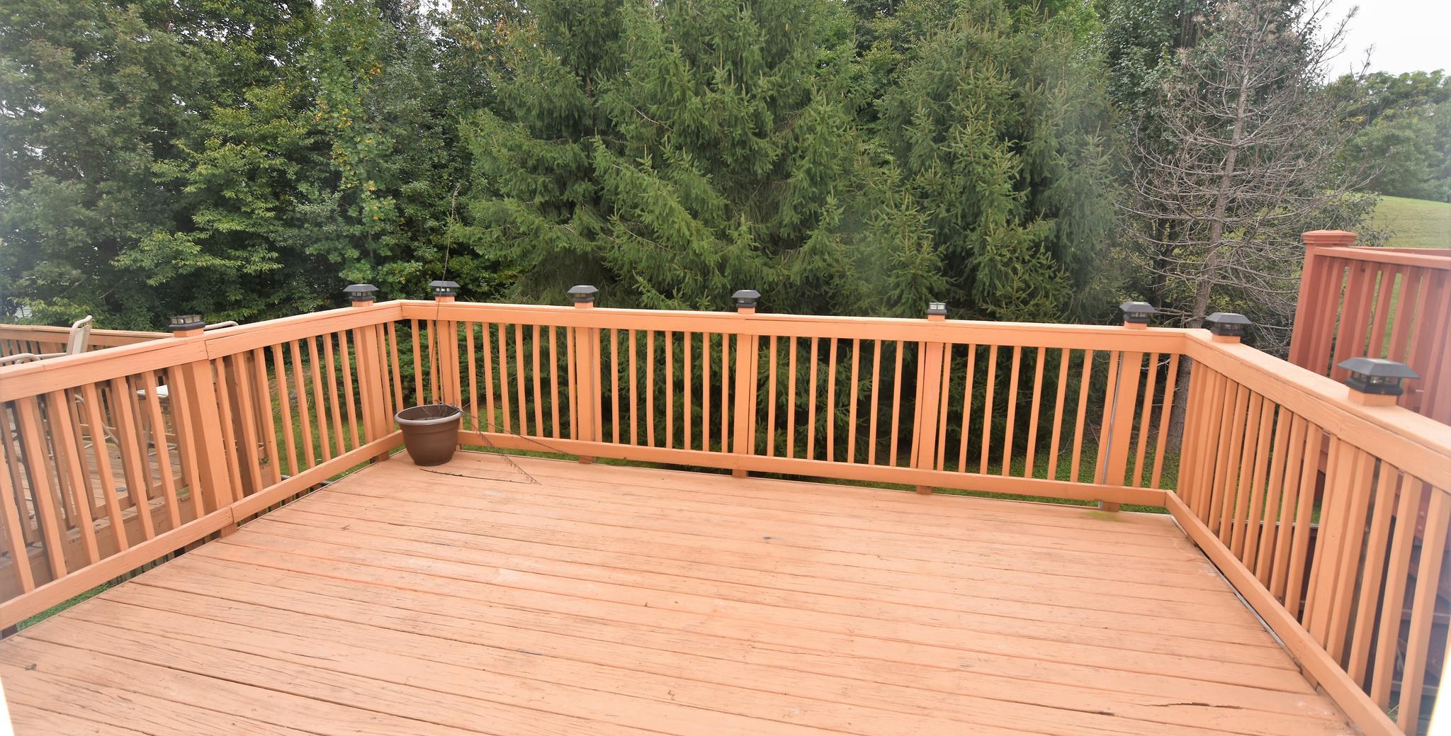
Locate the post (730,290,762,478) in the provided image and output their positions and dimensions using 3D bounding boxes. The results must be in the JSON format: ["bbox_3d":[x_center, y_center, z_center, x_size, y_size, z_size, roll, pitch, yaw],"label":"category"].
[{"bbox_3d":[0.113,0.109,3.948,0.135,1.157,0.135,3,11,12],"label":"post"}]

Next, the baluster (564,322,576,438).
[{"bbox_3d":[-1.018,0.103,4.280,0.038,0.820,0.038,3,13,13],"label":"baluster"}]

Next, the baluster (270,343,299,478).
[{"bbox_3d":[-2.505,0.238,3.679,0.038,0.820,0.038,3,13,13],"label":"baluster"}]

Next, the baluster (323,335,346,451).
[{"bbox_3d":[-2.426,0.162,4.008,0.038,0.820,0.038,3,13,13],"label":"baluster"}]

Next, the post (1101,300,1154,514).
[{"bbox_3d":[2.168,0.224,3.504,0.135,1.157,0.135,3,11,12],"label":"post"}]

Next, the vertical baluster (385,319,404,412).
[{"bbox_3d":[-2.303,0.044,4.521,0.038,0.820,0.038,3,13,13],"label":"vertical baluster"}]

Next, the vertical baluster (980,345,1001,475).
[{"bbox_3d":[1.512,0.245,3.716,0.038,0.820,0.038,3,13,13],"label":"vertical baluster"}]

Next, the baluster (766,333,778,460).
[{"bbox_3d":[0.290,0.176,3.989,0.038,0.820,0.038,3,13,13],"label":"baluster"}]

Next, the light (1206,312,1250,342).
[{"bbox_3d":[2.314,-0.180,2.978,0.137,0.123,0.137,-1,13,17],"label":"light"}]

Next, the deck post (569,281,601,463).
[{"bbox_3d":[-0.923,0.060,4.276,0.140,1.174,0.140,3,13,13],"label":"deck post"}]

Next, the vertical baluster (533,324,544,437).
[{"bbox_3d":[-1.195,0.086,4.137,0.036,0.769,0.036,3,13,12],"label":"vertical baluster"}]

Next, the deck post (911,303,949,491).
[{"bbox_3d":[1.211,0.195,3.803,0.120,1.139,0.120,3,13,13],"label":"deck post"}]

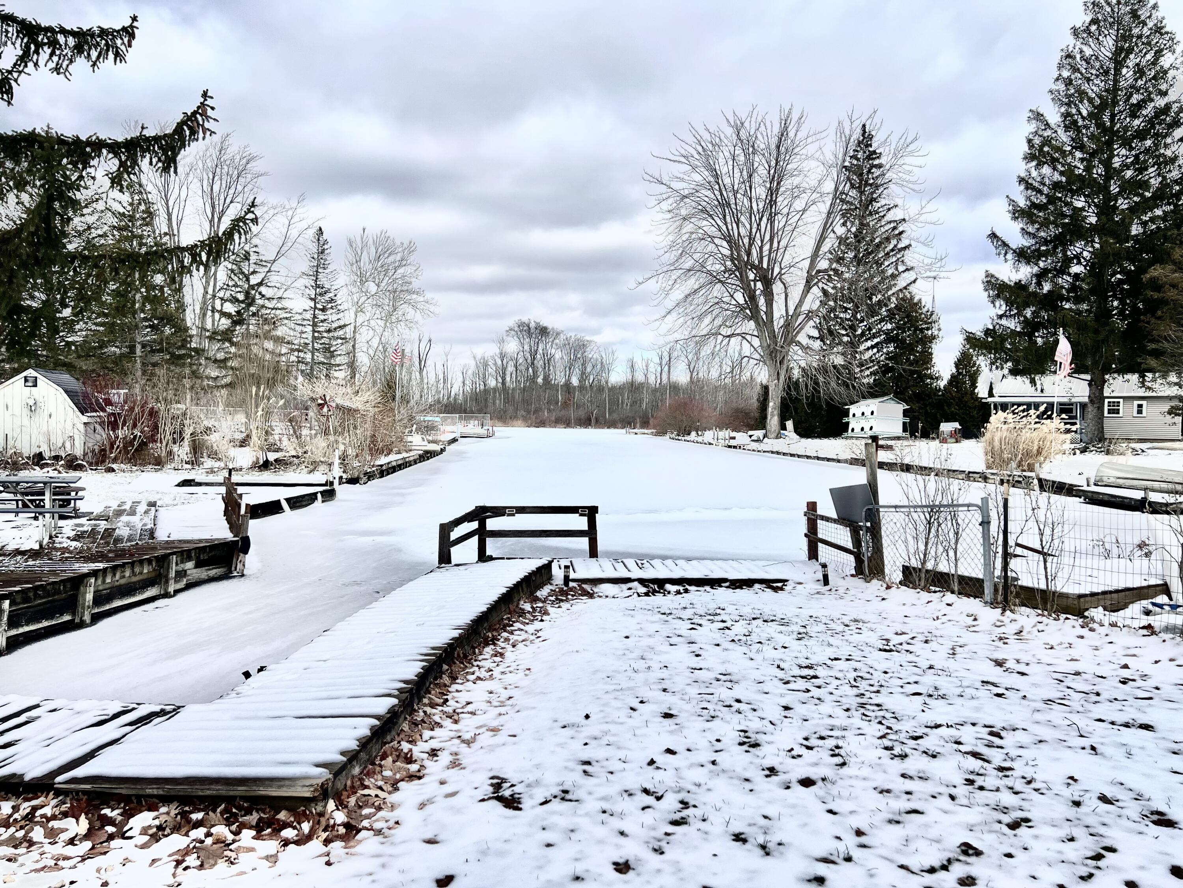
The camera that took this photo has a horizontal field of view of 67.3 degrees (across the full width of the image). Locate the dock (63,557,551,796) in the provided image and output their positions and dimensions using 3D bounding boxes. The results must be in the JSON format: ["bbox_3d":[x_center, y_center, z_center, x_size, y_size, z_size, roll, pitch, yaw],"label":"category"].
[{"bbox_3d":[-1.240,1.315,6.200,1.090,0.220,5.600,0,2,7],"label":"dock"}]

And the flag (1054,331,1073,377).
[{"bbox_3d":[15.930,-3.011,30.000,0.600,1.550,0.300,1,2,22],"label":"flag"}]

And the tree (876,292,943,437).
[{"bbox_3d":[21.731,-5.425,61.000,4.822,10.025,4.581,1,2,20],"label":"tree"}]

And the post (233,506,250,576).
[{"bbox_3d":[-4.089,1.125,10.400,0.110,0.810,0.110,2,2,-19],"label":"post"}]

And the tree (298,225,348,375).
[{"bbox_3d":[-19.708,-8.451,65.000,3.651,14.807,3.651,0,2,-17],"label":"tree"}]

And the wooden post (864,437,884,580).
[{"bbox_3d":[2.774,0.638,8.700,0.105,1.410,0.105,-2,2,19],"label":"wooden post"}]

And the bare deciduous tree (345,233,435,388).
[{"bbox_3d":[-16.439,-9.286,72.000,7.190,16.251,6.471,0,2,-13],"label":"bare deciduous tree"}]

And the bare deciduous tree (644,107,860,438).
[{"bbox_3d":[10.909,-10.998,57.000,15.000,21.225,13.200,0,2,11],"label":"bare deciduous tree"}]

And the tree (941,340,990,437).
[{"bbox_3d":[24.793,-3.651,59.000,3.130,6.505,2.973,1,2,23],"label":"tree"}]

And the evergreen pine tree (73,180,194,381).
[{"bbox_3d":[-24.739,-7.464,48.000,6.491,13.580,6.166,-1,2,-27],"label":"evergreen pine tree"}]

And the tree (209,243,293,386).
[{"bbox_3d":[-21.081,-6.550,55.000,5.149,11.556,5.149,-1,2,-21],"label":"tree"}]

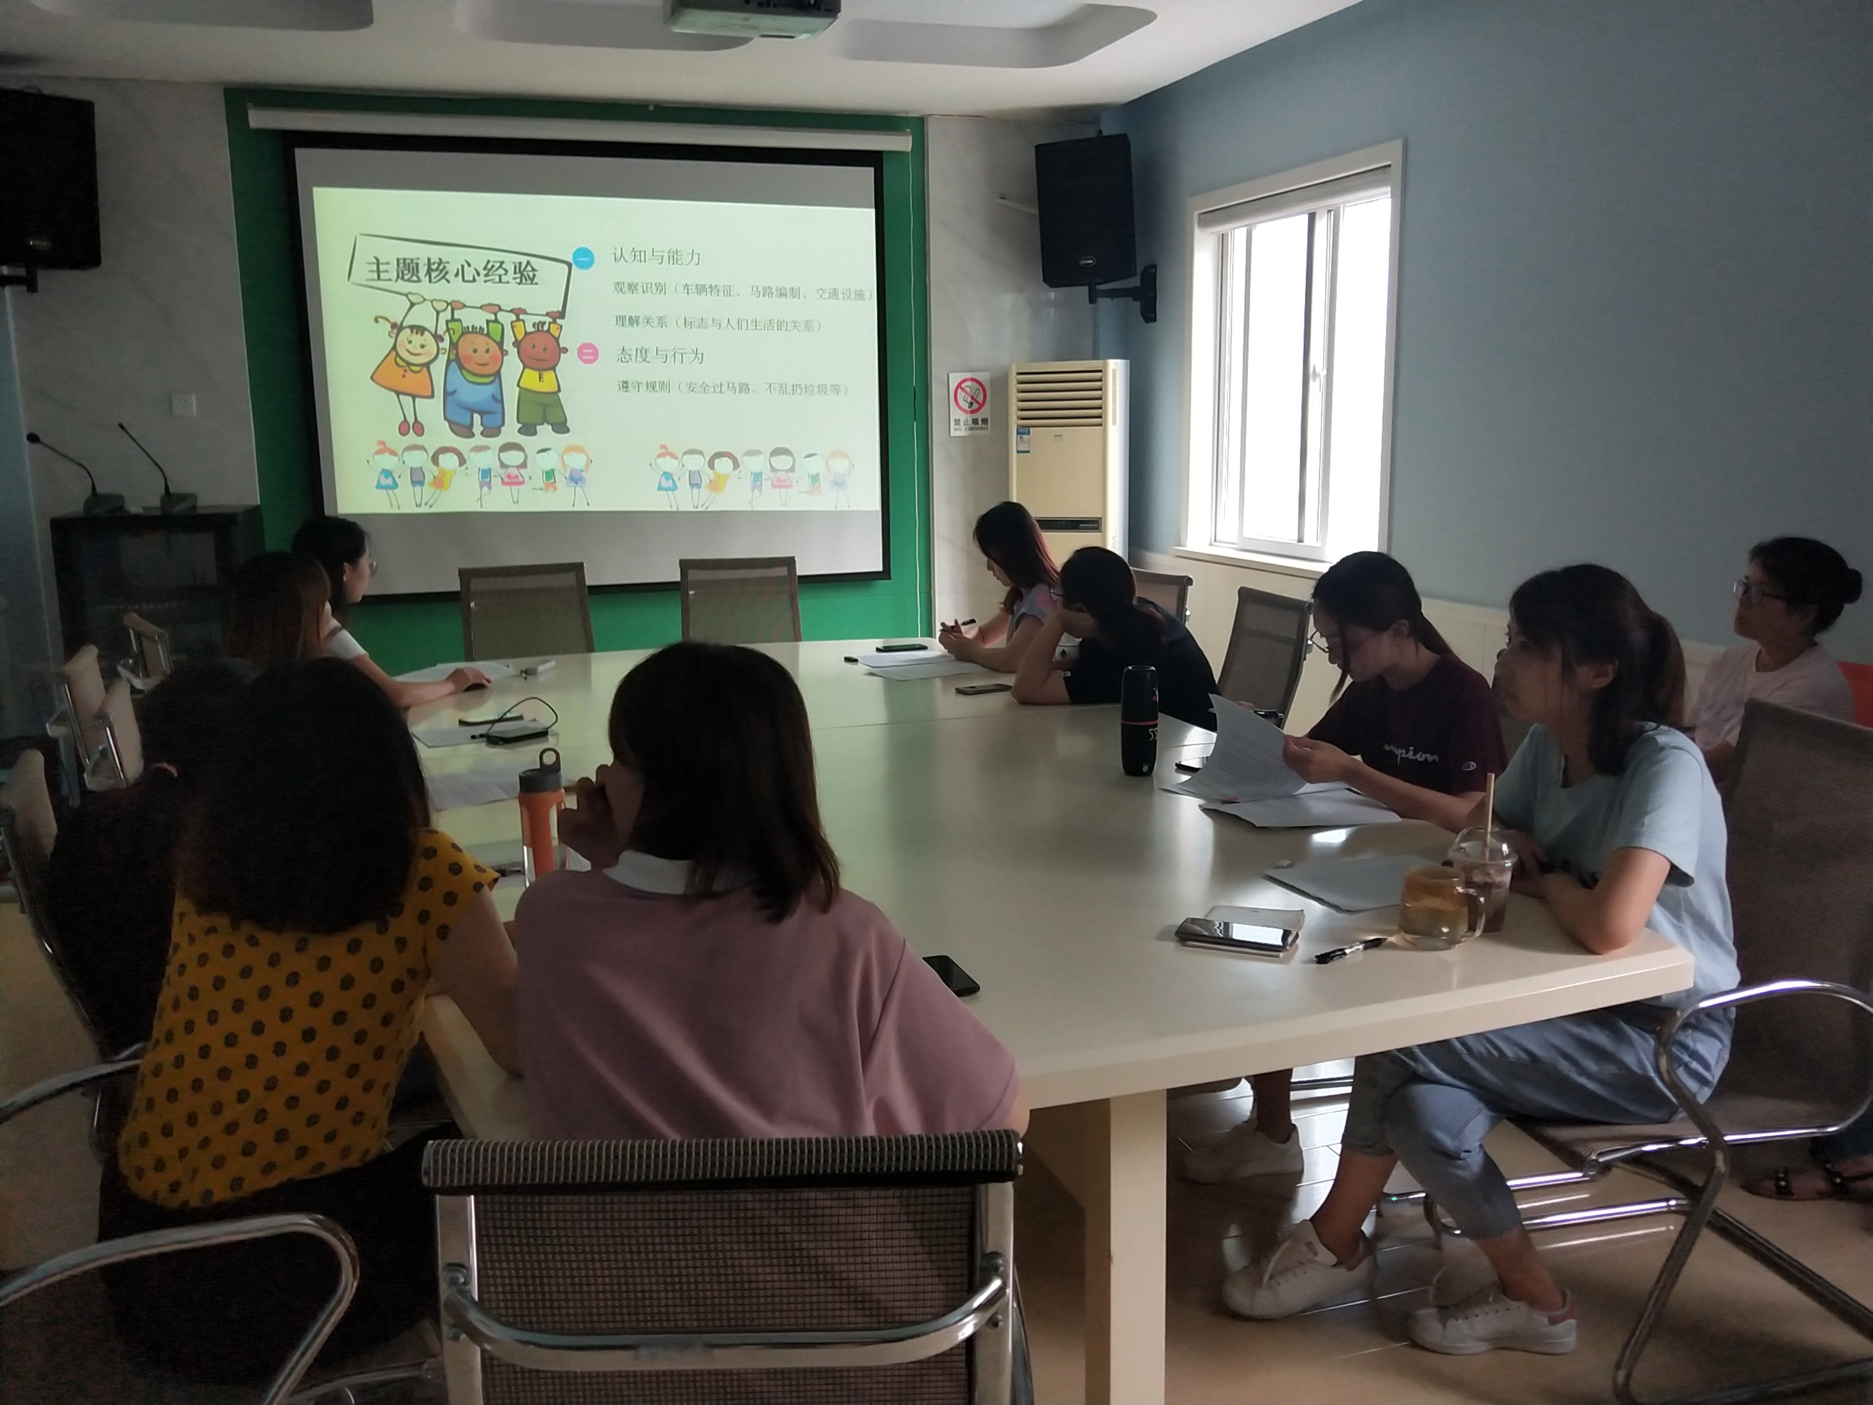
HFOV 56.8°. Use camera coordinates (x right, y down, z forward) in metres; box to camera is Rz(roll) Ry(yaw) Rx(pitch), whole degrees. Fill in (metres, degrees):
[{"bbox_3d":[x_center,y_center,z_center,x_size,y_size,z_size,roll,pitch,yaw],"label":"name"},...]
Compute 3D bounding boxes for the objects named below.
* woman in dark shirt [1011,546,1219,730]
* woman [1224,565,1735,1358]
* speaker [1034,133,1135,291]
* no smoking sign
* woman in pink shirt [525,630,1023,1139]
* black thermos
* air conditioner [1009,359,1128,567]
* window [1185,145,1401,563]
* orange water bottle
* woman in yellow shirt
[{"bbox_3d":[0.483,0.155,4.554,0.720,1.160,0.500,-3,9,-8],"label":"woman in dark shirt"},{"bbox_3d":[0.826,0.423,2.571,0.720,1.240,0.500,-1,9,3],"label":"woman"},{"bbox_3d":[0.694,-2.115,7.460,0.400,0.590,0.340,2,16,19],"label":"speaker"},{"bbox_3d":[0.156,-1.366,7.945,0.200,0.287,0.010,-5,10,-22],"label":"no smoking sign"},{"bbox_3d":[-0.145,0.565,1.785,0.520,1.250,0.720,-2,9,-5],"label":"woman in pink shirt"},{"bbox_3d":[0.416,0.035,3.533,0.073,0.221,0.073,-2,9,-2],"label":"black thermos"},{"bbox_3d":[0.623,-0.682,7.942,0.480,1.740,0.290,3,10,25],"label":"air conditioner"},{"bbox_3d":[1.386,-1.306,6.792,0.150,1.490,1.500,-5,10,-22],"label":"window"},{"bbox_3d":[-0.610,0.190,2.657,0.071,0.236,0.071,-2,9,-2],"label":"orange water bottle"},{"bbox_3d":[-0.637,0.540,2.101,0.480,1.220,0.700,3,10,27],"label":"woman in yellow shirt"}]

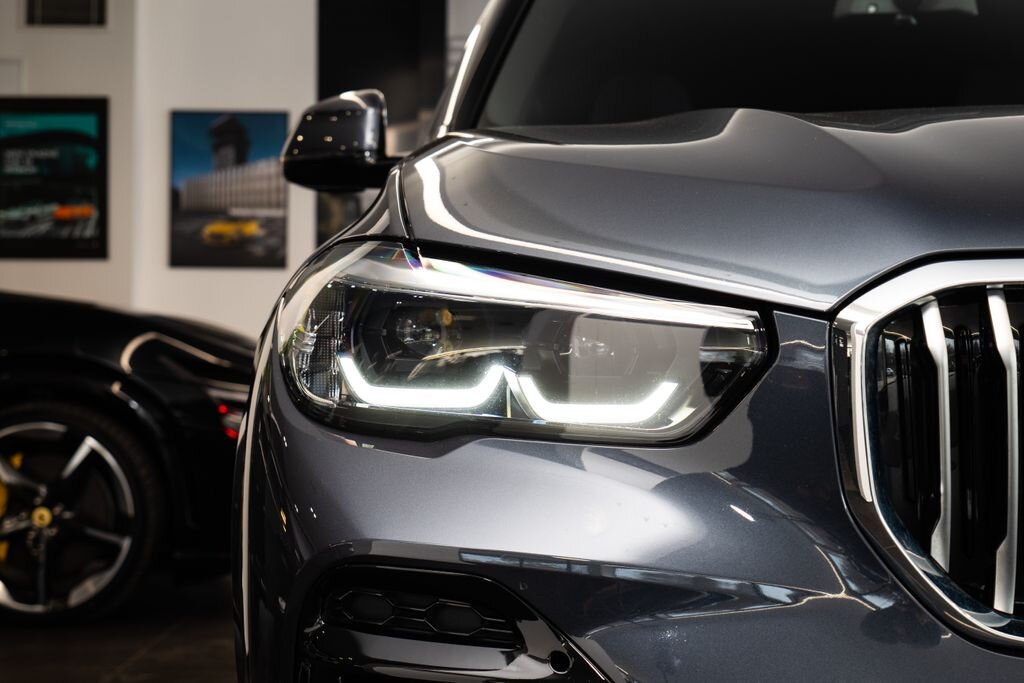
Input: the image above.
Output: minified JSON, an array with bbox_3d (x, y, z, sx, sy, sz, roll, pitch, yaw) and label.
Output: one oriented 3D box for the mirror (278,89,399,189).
[{"bbox_3d":[-0.280,-0.347,2.960,0.235,0.180,0.160,0,-1,6],"label":"mirror"}]

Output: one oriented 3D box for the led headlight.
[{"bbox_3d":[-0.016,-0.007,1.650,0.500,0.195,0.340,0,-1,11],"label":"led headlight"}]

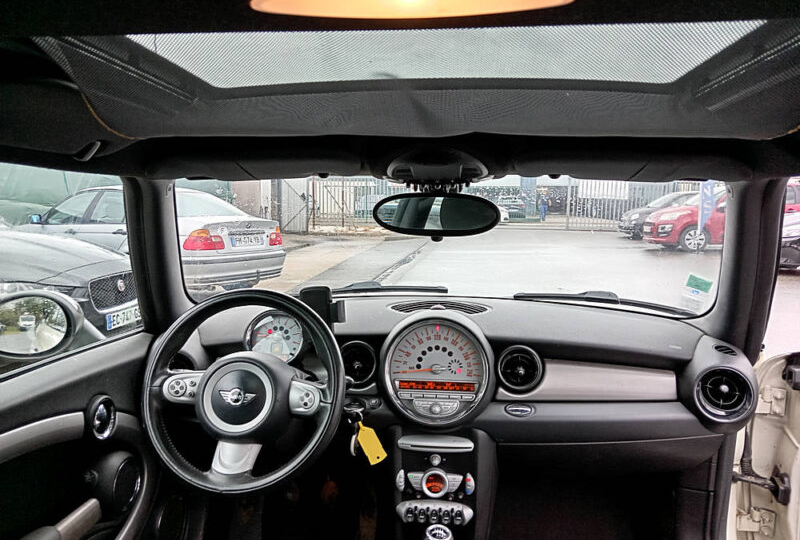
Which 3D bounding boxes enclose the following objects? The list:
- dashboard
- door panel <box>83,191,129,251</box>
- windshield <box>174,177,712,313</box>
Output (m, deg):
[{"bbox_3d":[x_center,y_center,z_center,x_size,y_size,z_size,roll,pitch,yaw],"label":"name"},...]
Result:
[{"bbox_3d":[0.099,0.225,1.441,1.380,0.300,0.420,1,6,5],"label":"dashboard"},{"bbox_3d":[-3.546,-0.412,7.090,1.000,1.060,0.200,4,7,27],"label":"door panel"},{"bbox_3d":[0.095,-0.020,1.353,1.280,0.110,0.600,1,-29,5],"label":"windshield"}]

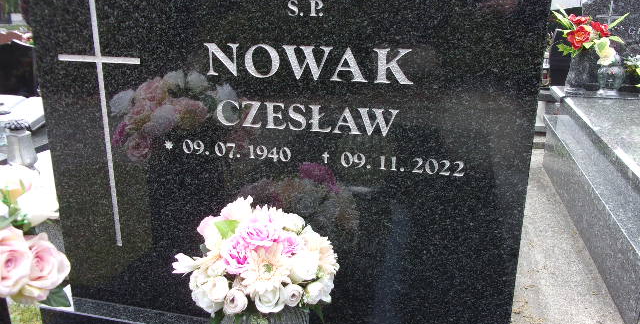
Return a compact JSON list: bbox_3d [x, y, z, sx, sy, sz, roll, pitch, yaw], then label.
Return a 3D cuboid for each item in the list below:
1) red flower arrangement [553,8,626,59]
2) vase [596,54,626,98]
[{"bbox_3d":[1.581,-0.736,3.025,0.410,0.320,0.330,5,18,13],"label":"red flower arrangement"},{"bbox_3d":[1.748,-0.513,3.104,0.165,0.255,0.165,5,18,13],"label":"vase"}]

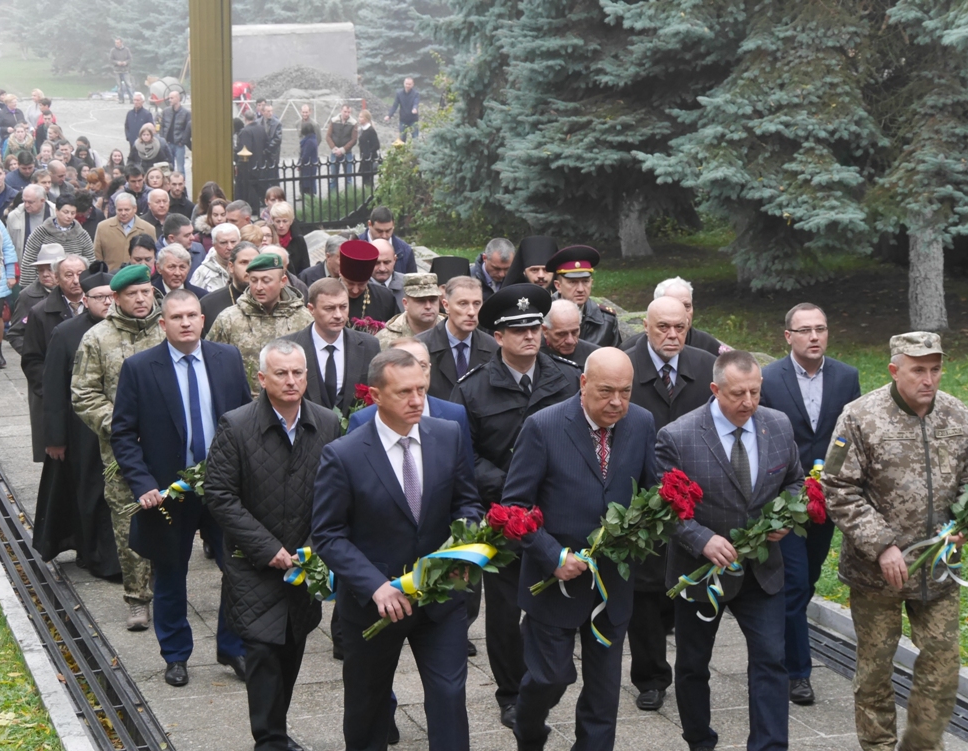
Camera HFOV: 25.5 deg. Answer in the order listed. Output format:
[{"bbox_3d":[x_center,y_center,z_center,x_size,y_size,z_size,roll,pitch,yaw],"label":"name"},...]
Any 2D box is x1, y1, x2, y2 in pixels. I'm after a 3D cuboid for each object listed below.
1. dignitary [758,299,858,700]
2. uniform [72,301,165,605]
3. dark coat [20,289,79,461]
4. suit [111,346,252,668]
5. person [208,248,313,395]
[{"bbox_3d":[1.459,0.538,9.600,0.500,1.760,0.430,-2,8,-14],"label":"dignitary"},{"bbox_3d":[-1.715,0.364,10.527,0.580,1.503,0.420,-3,9,-18],"label":"uniform"},{"bbox_3d":[-2.335,-0.006,12.124,0.580,1.000,0.380,-2,8,-19],"label":"dark coat"},{"bbox_3d":[-1.378,0.578,9.820,0.640,1.480,0.420,-2,8,-16],"label":"suit"},{"bbox_3d":[-1.185,0.252,11.356,0.580,1.800,0.420,-2,8,-17],"label":"person"}]

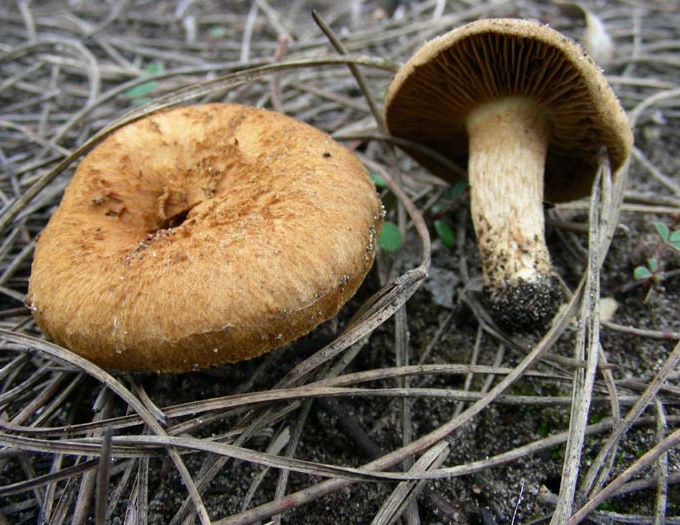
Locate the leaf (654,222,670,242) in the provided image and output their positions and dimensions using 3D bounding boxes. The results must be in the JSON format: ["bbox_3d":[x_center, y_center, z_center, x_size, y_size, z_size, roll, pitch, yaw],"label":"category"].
[{"bbox_3d":[0.077,-0.007,0.183,0.004,0.002,0.005,0,55,0],"label":"leaf"}]

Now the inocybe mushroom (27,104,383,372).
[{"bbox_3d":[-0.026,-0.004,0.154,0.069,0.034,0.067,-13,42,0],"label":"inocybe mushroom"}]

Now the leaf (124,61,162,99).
[{"bbox_3d":[-0.063,-0.059,0.247,0.012,0.004,0.012,0,45,0],"label":"leaf"}]

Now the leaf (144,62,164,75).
[{"bbox_3d":[-0.061,-0.064,0.254,0.006,0.002,0.005,0,45,0],"label":"leaf"}]

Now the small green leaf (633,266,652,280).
[{"bbox_3d":[0.069,0.002,0.174,0.005,0.002,0.004,0,50,0],"label":"small green leaf"}]

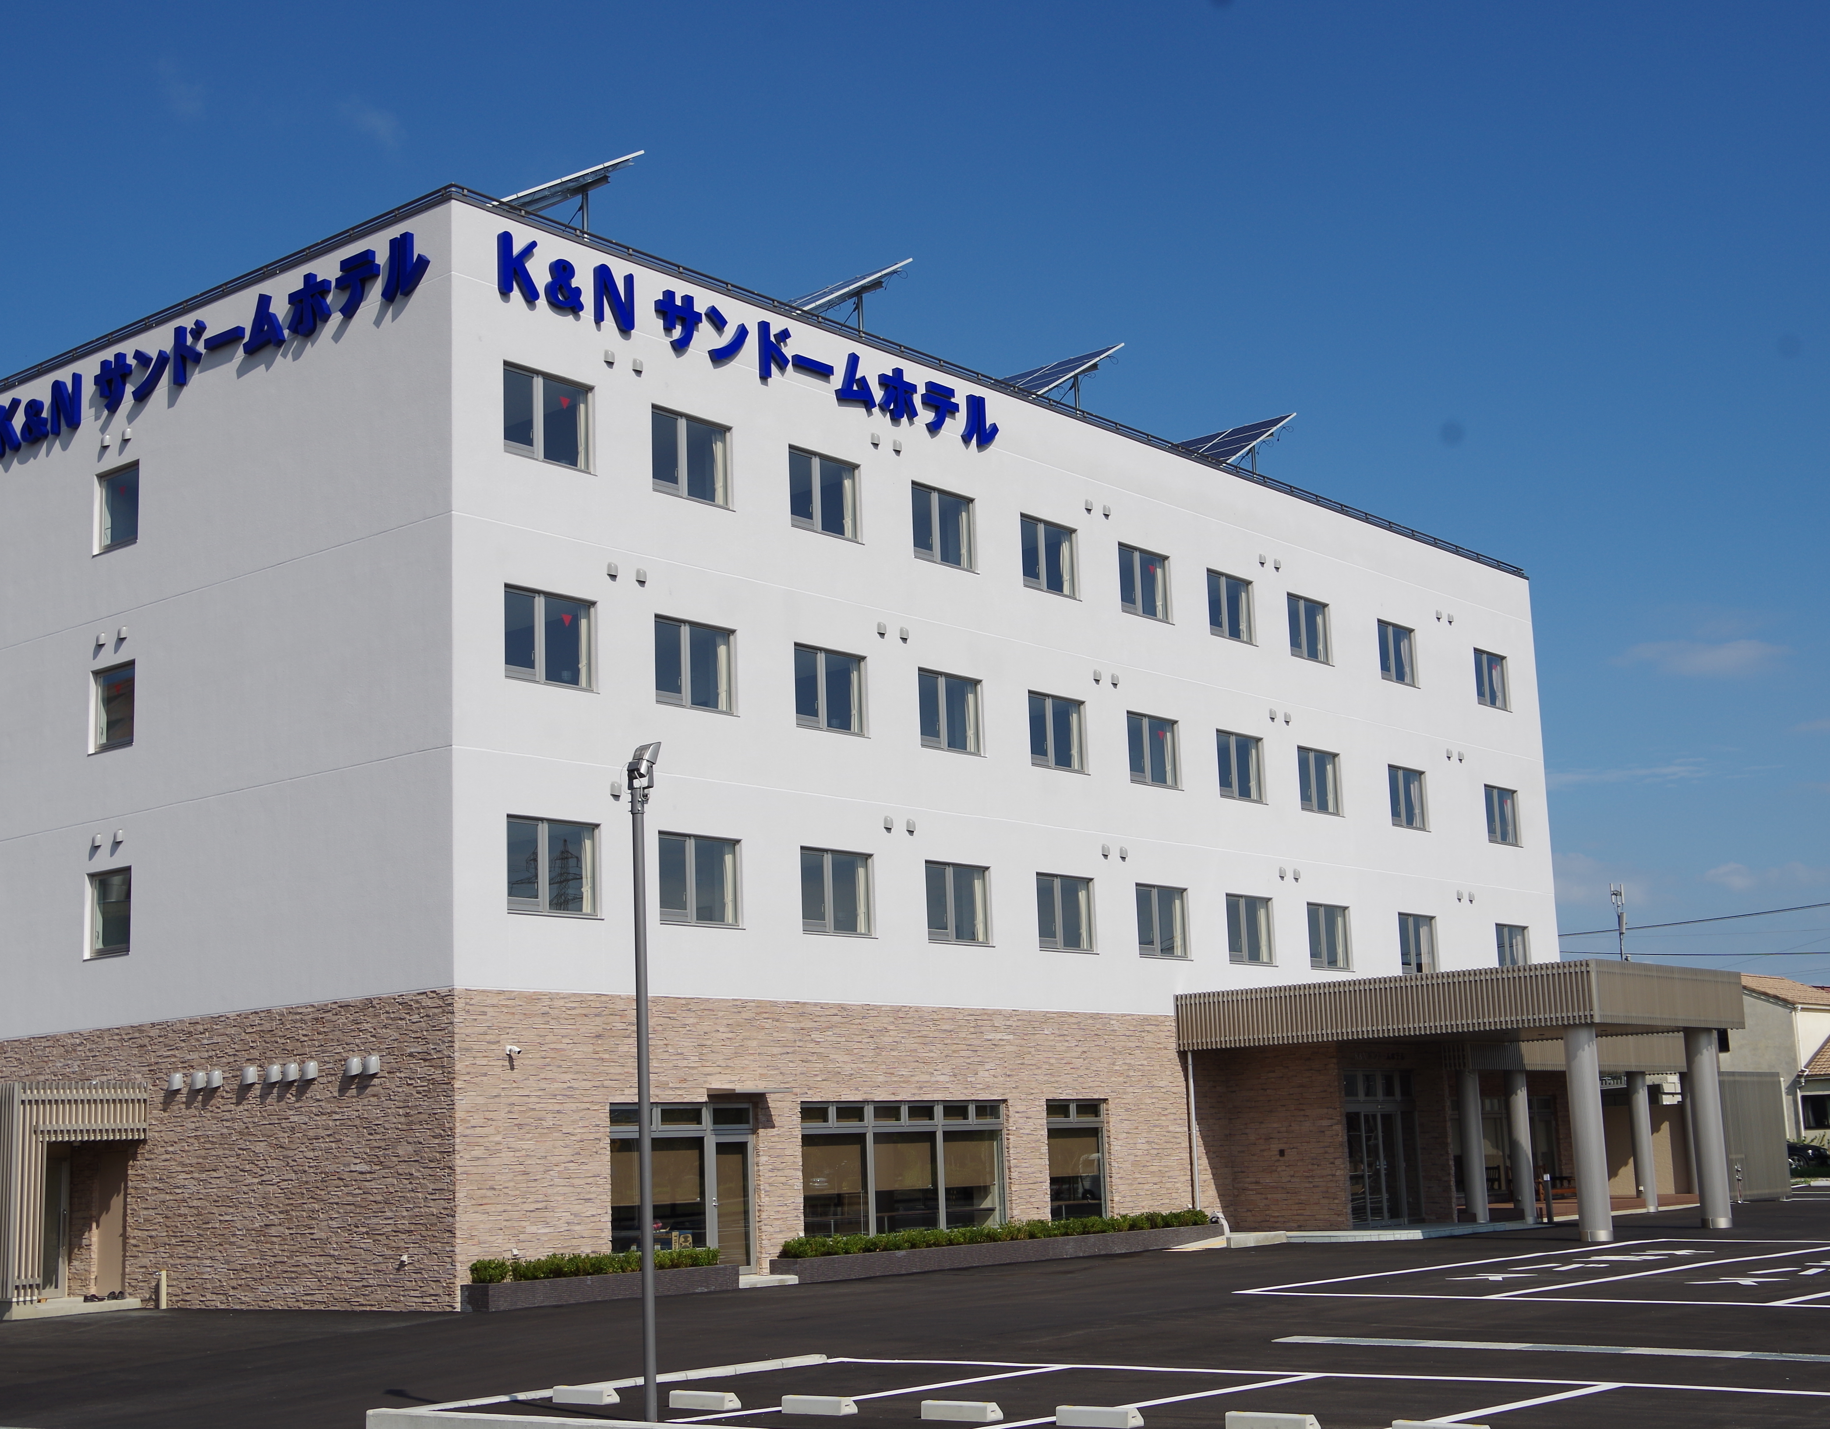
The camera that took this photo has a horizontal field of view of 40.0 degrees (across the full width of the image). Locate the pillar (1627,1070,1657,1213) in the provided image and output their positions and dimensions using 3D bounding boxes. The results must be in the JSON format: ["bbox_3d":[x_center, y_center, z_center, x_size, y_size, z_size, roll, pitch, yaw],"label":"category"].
[{"bbox_3d":[15.796,9.245,54.642,0.440,3.040,0.440,-10,-13,38],"label":"pillar"}]

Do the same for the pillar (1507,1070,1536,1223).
[{"bbox_3d":[12.706,9.016,52.567,0.434,3.186,0.434,-11,-13,38],"label":"pillar"}]

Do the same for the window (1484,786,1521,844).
[{"bbox_3d":[13.431,2.321,57.628,0.130,1.290,1.700,-10,-13,38],"label":"window"}]

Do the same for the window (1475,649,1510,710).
[{"bbox_3d":[13.101,-0.760,57.381,0.150,1.280,1.650,-11,-13,38],"label":"window"}]

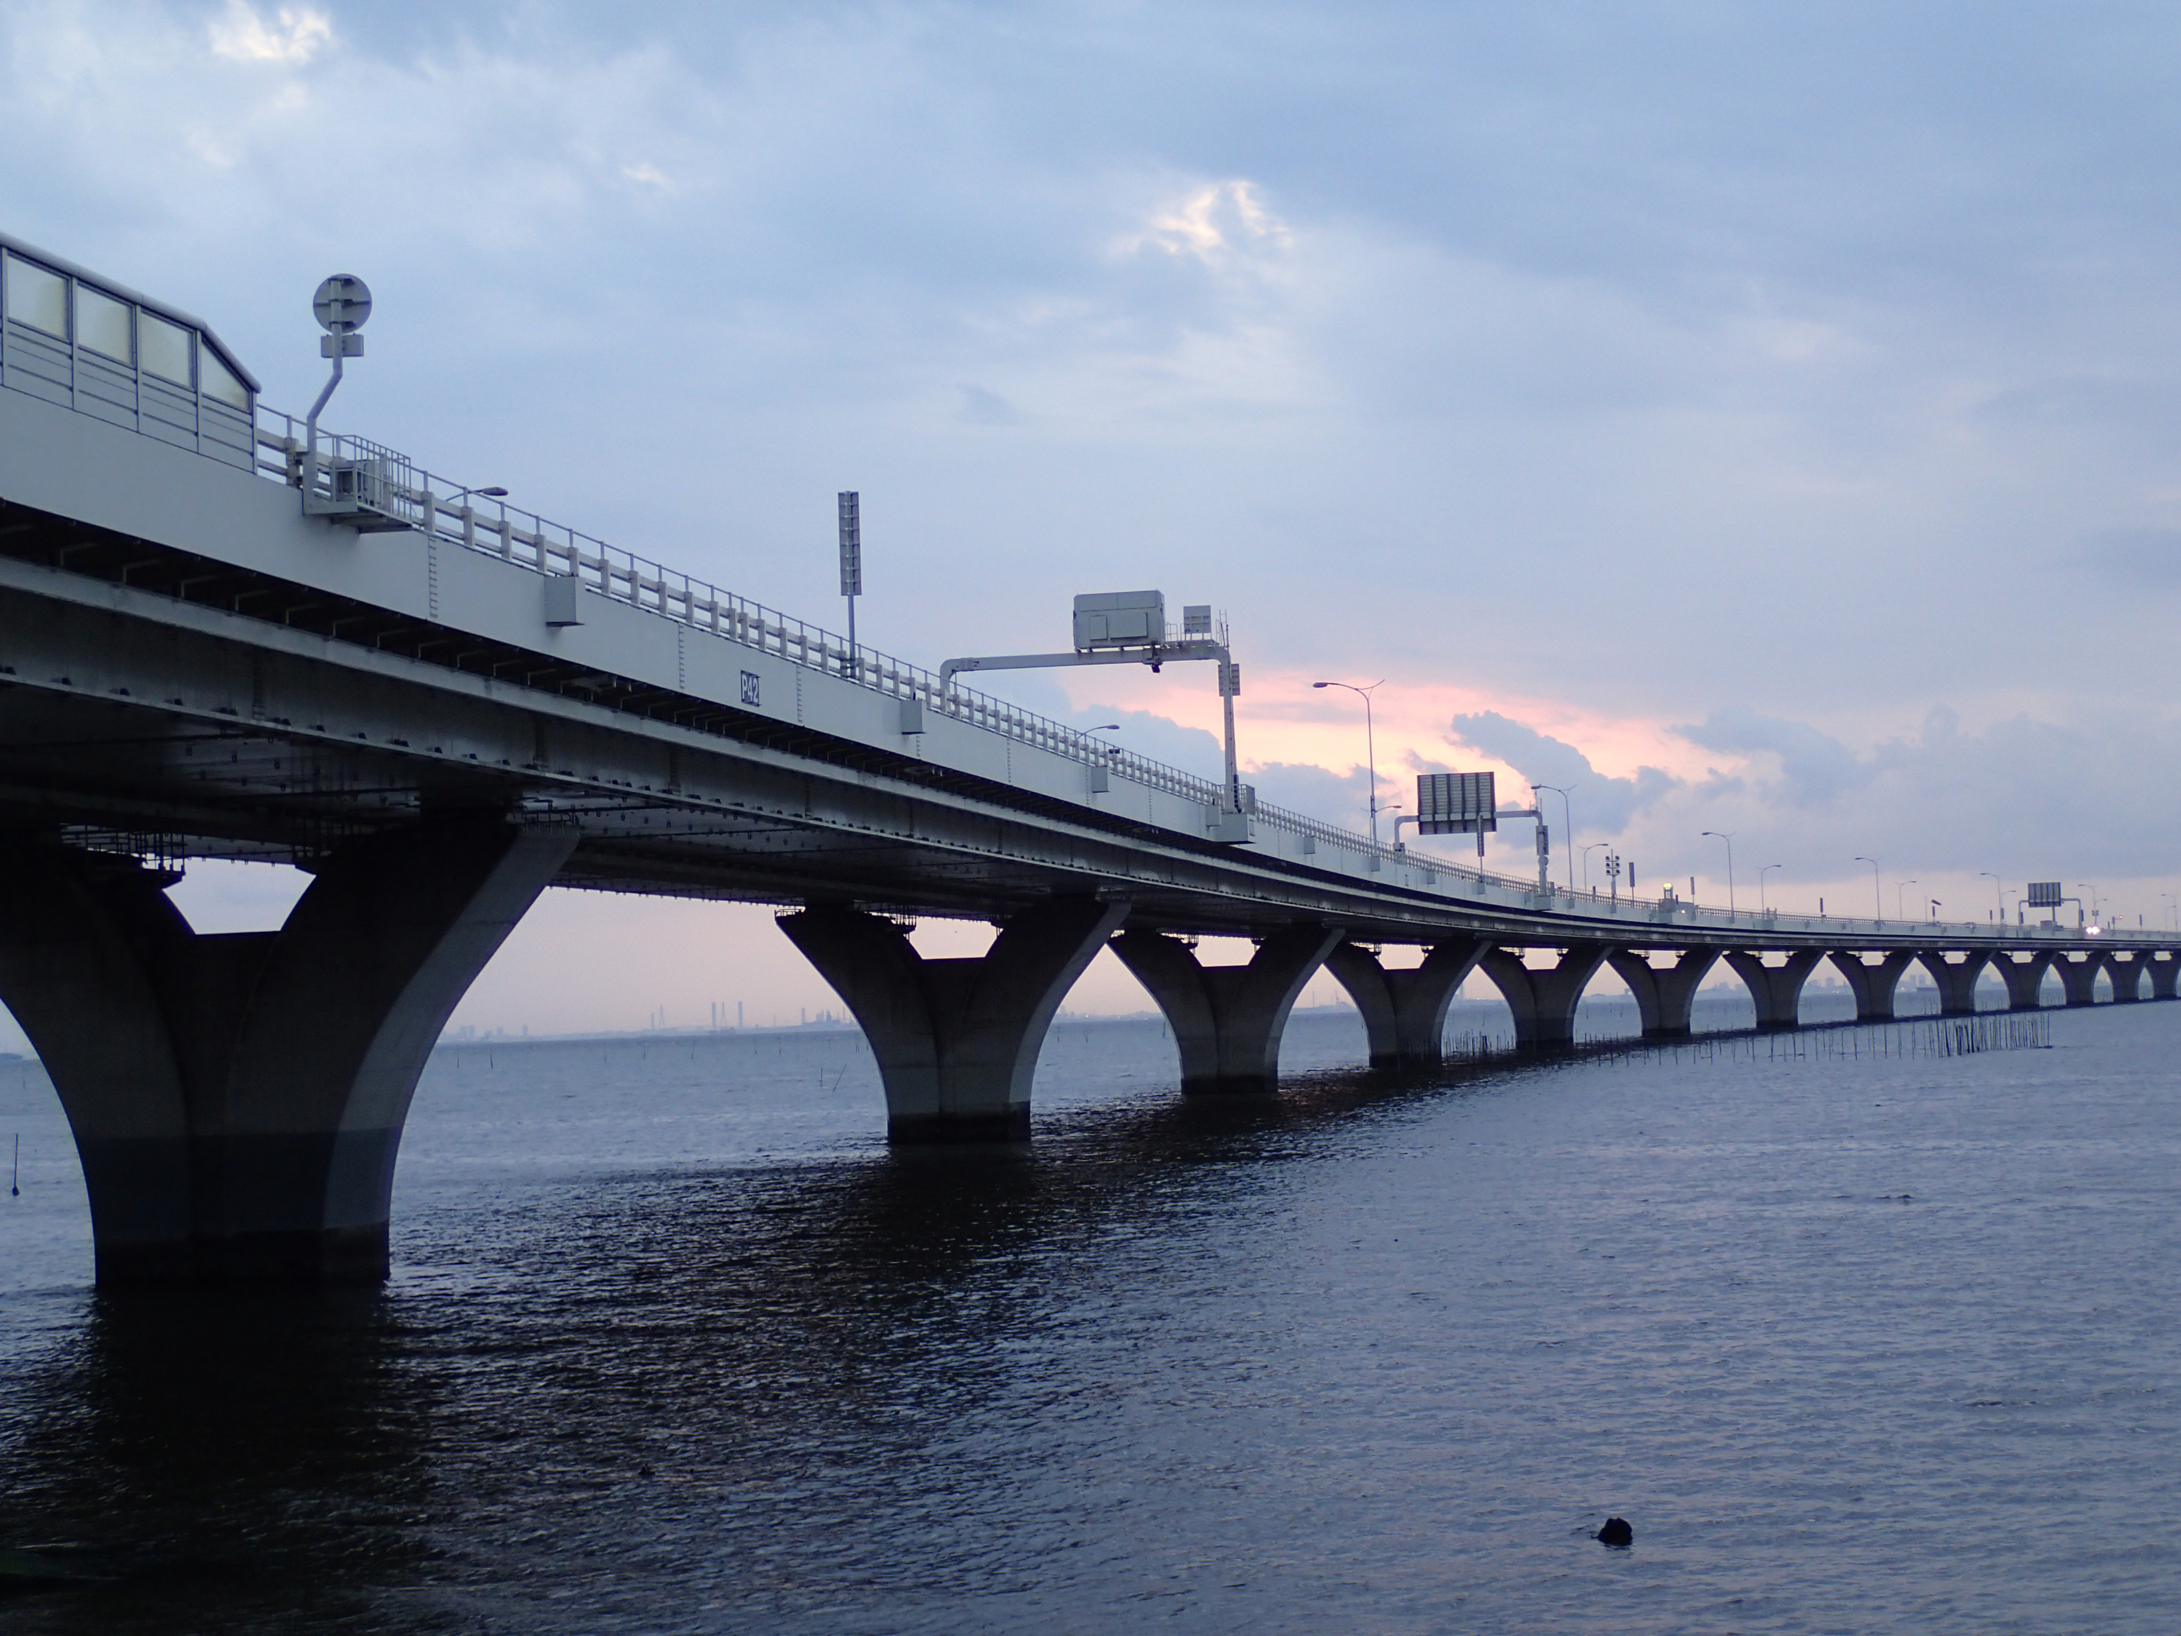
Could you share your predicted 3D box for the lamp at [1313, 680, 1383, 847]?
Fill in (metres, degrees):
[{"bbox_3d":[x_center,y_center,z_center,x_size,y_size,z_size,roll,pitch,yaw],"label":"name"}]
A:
[{"bbox_3d":[16.584,-3.165,227.926,4.487,10.790,0.450,-3,-3,12],"label":"lamp"}]

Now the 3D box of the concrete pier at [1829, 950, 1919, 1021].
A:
[{"bbox_3d":[135.431,29.133,619.901,15.600,11.668,4.300,-3,-3,23],"label":"concrete pier"}]

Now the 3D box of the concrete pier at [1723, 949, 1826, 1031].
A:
[{"bbox_3d":[104.309,26.245,546.242,15.600,11.462,4.300,-3,-3,22],"label":"concrete pier"}]

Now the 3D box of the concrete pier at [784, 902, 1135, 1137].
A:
[{"bbox_3d":[-6.069,9.335,162.970,15.600,10.505,4.300,-3,-3,10],"label":"concrete pier"}]

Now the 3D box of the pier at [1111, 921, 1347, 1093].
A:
[{"bbox_3d":[9.230,13.041,241.311,15.600,10.715,4.300,-3,-3,12],"label":"pier"}]

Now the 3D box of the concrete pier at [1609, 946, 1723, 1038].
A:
[{"bbox_3d":[75.513,23.227,471.656,15.600,11.247,4.300,-3,-3,20],"label":"concrete pier"}]

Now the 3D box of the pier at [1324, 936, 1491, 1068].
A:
[{"bbox_3d":[27.873,16.627,319.063,15.600,10.864,4.300,-3,-3,15],"label":"pier"}]

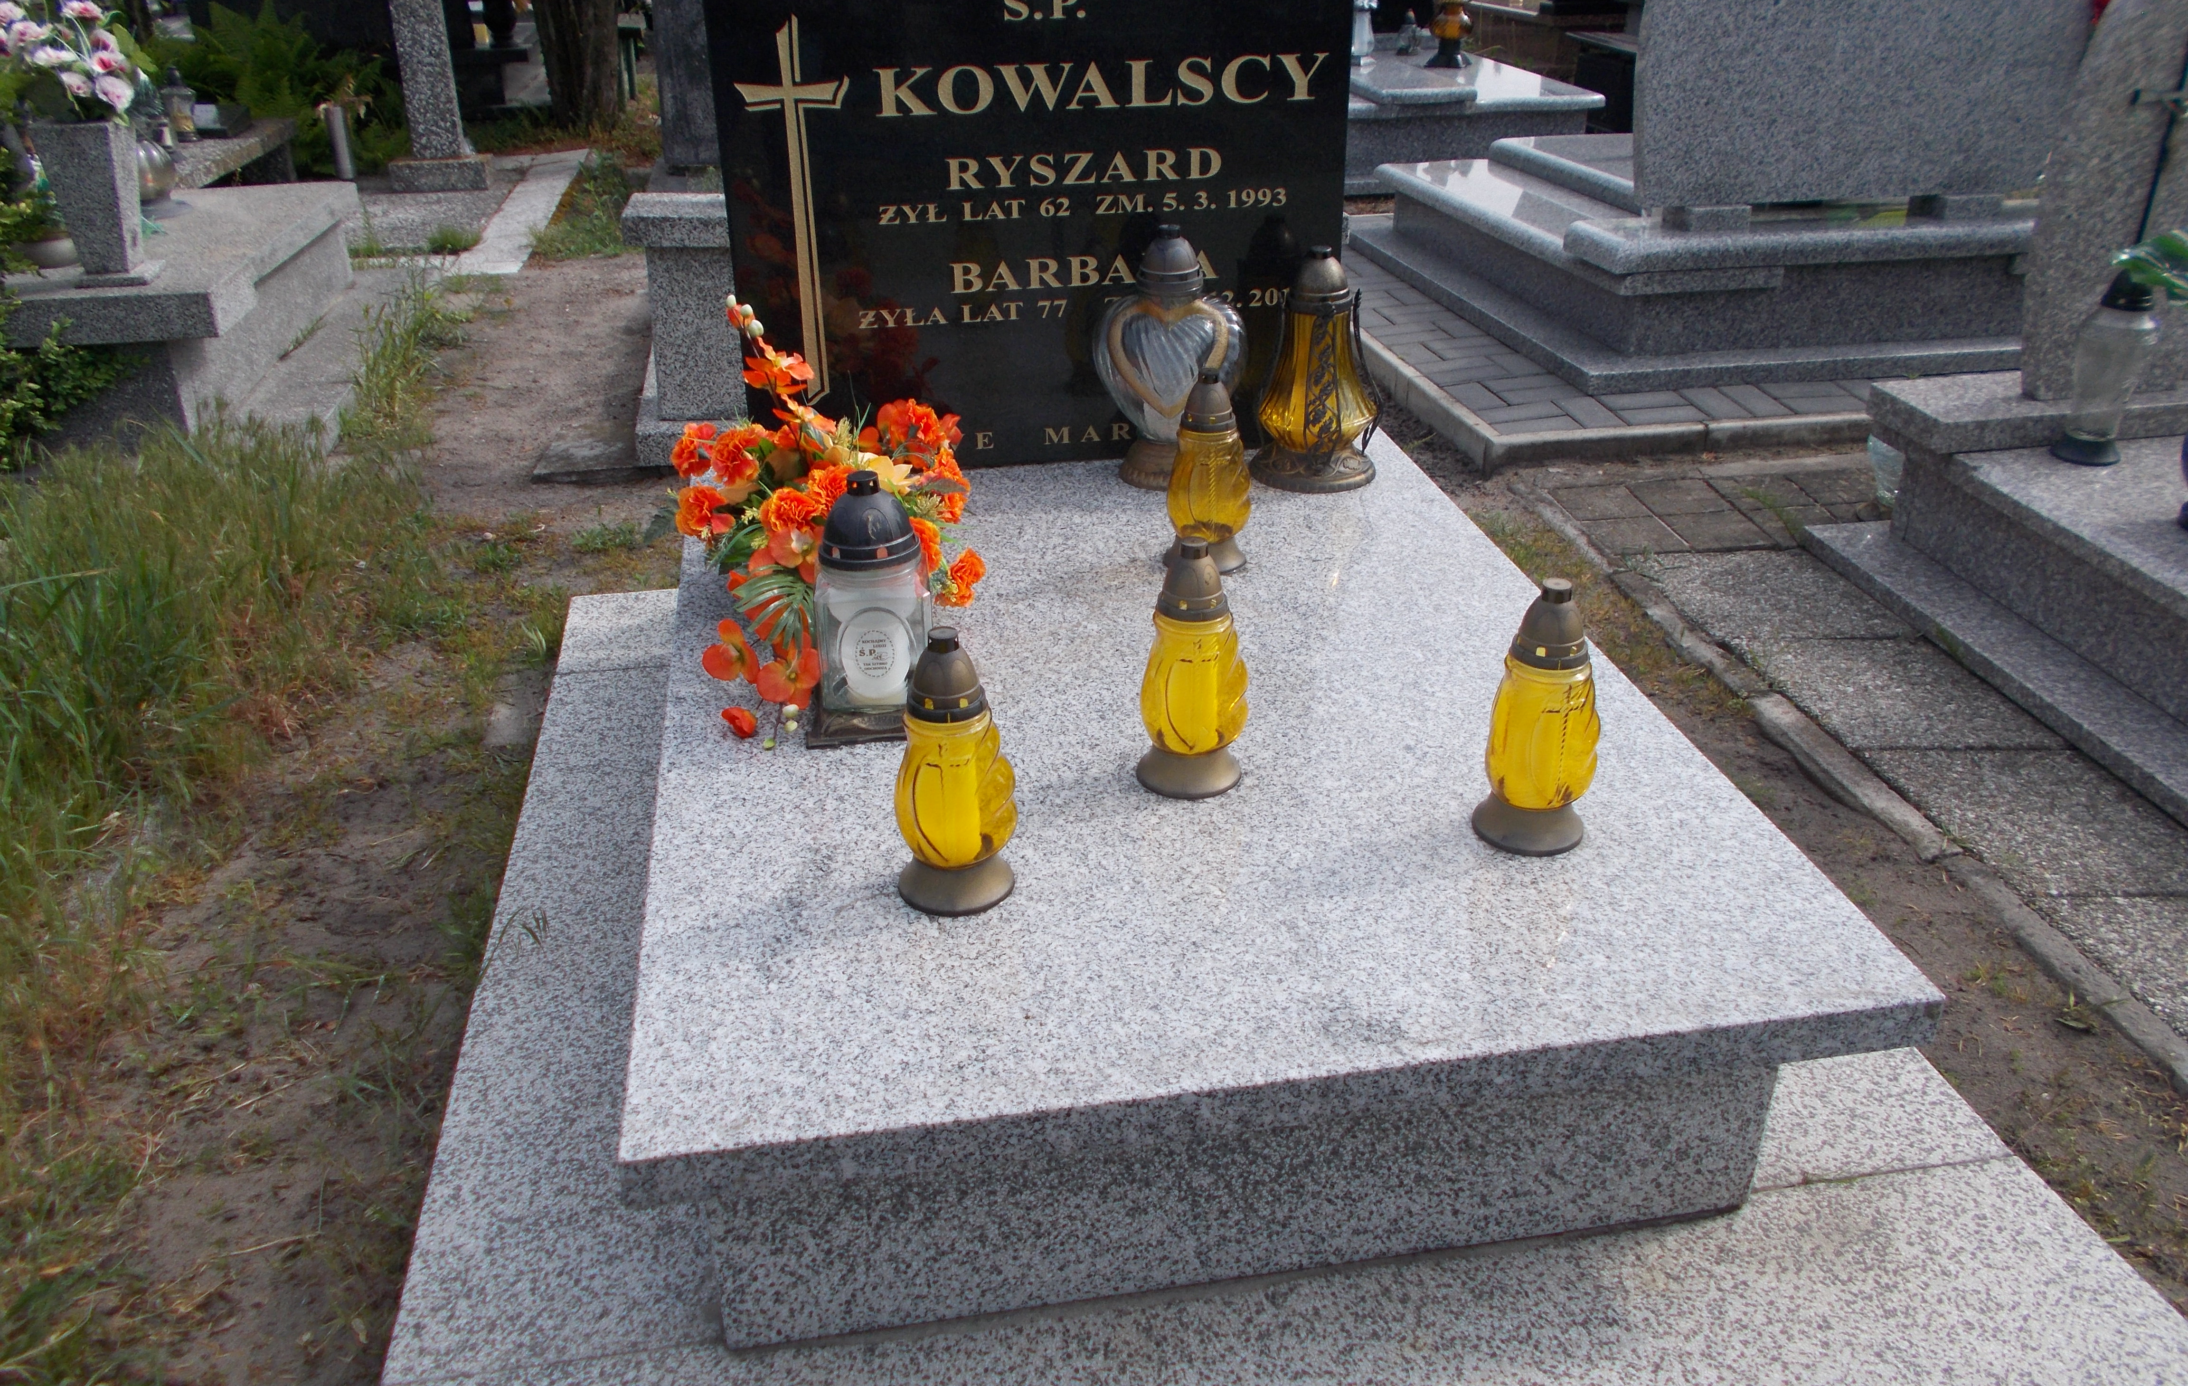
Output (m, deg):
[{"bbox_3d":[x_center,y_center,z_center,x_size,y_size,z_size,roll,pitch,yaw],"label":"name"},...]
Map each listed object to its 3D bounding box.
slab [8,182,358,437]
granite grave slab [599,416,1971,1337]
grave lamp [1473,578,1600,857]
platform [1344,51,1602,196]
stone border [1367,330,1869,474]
[{"bbox_3d":[-2.467,-0.917,3.825,1.250,0.320,1.360,-5,29,-9],"label":"slab"},{"bbox_3d":[0.045,0.081,1.974,1.040,0.322,1.508,-5,28,-9],"label":"granite grave slab"},{"bbox_3d":[0.423,0.022,1.541,0.112,0.243,0.109,-2,29,-4],"label":"grave lamp"},{"bbox_3d":[1.041,-2.241,6.269,1.180,0.310,1.500,-5,29,-9],"label":"platform"},{"bbox_3d":[1.308,-0.789,4.126,1.040,0.094,0.915,-5,28,-9],"label":"stone border"}]

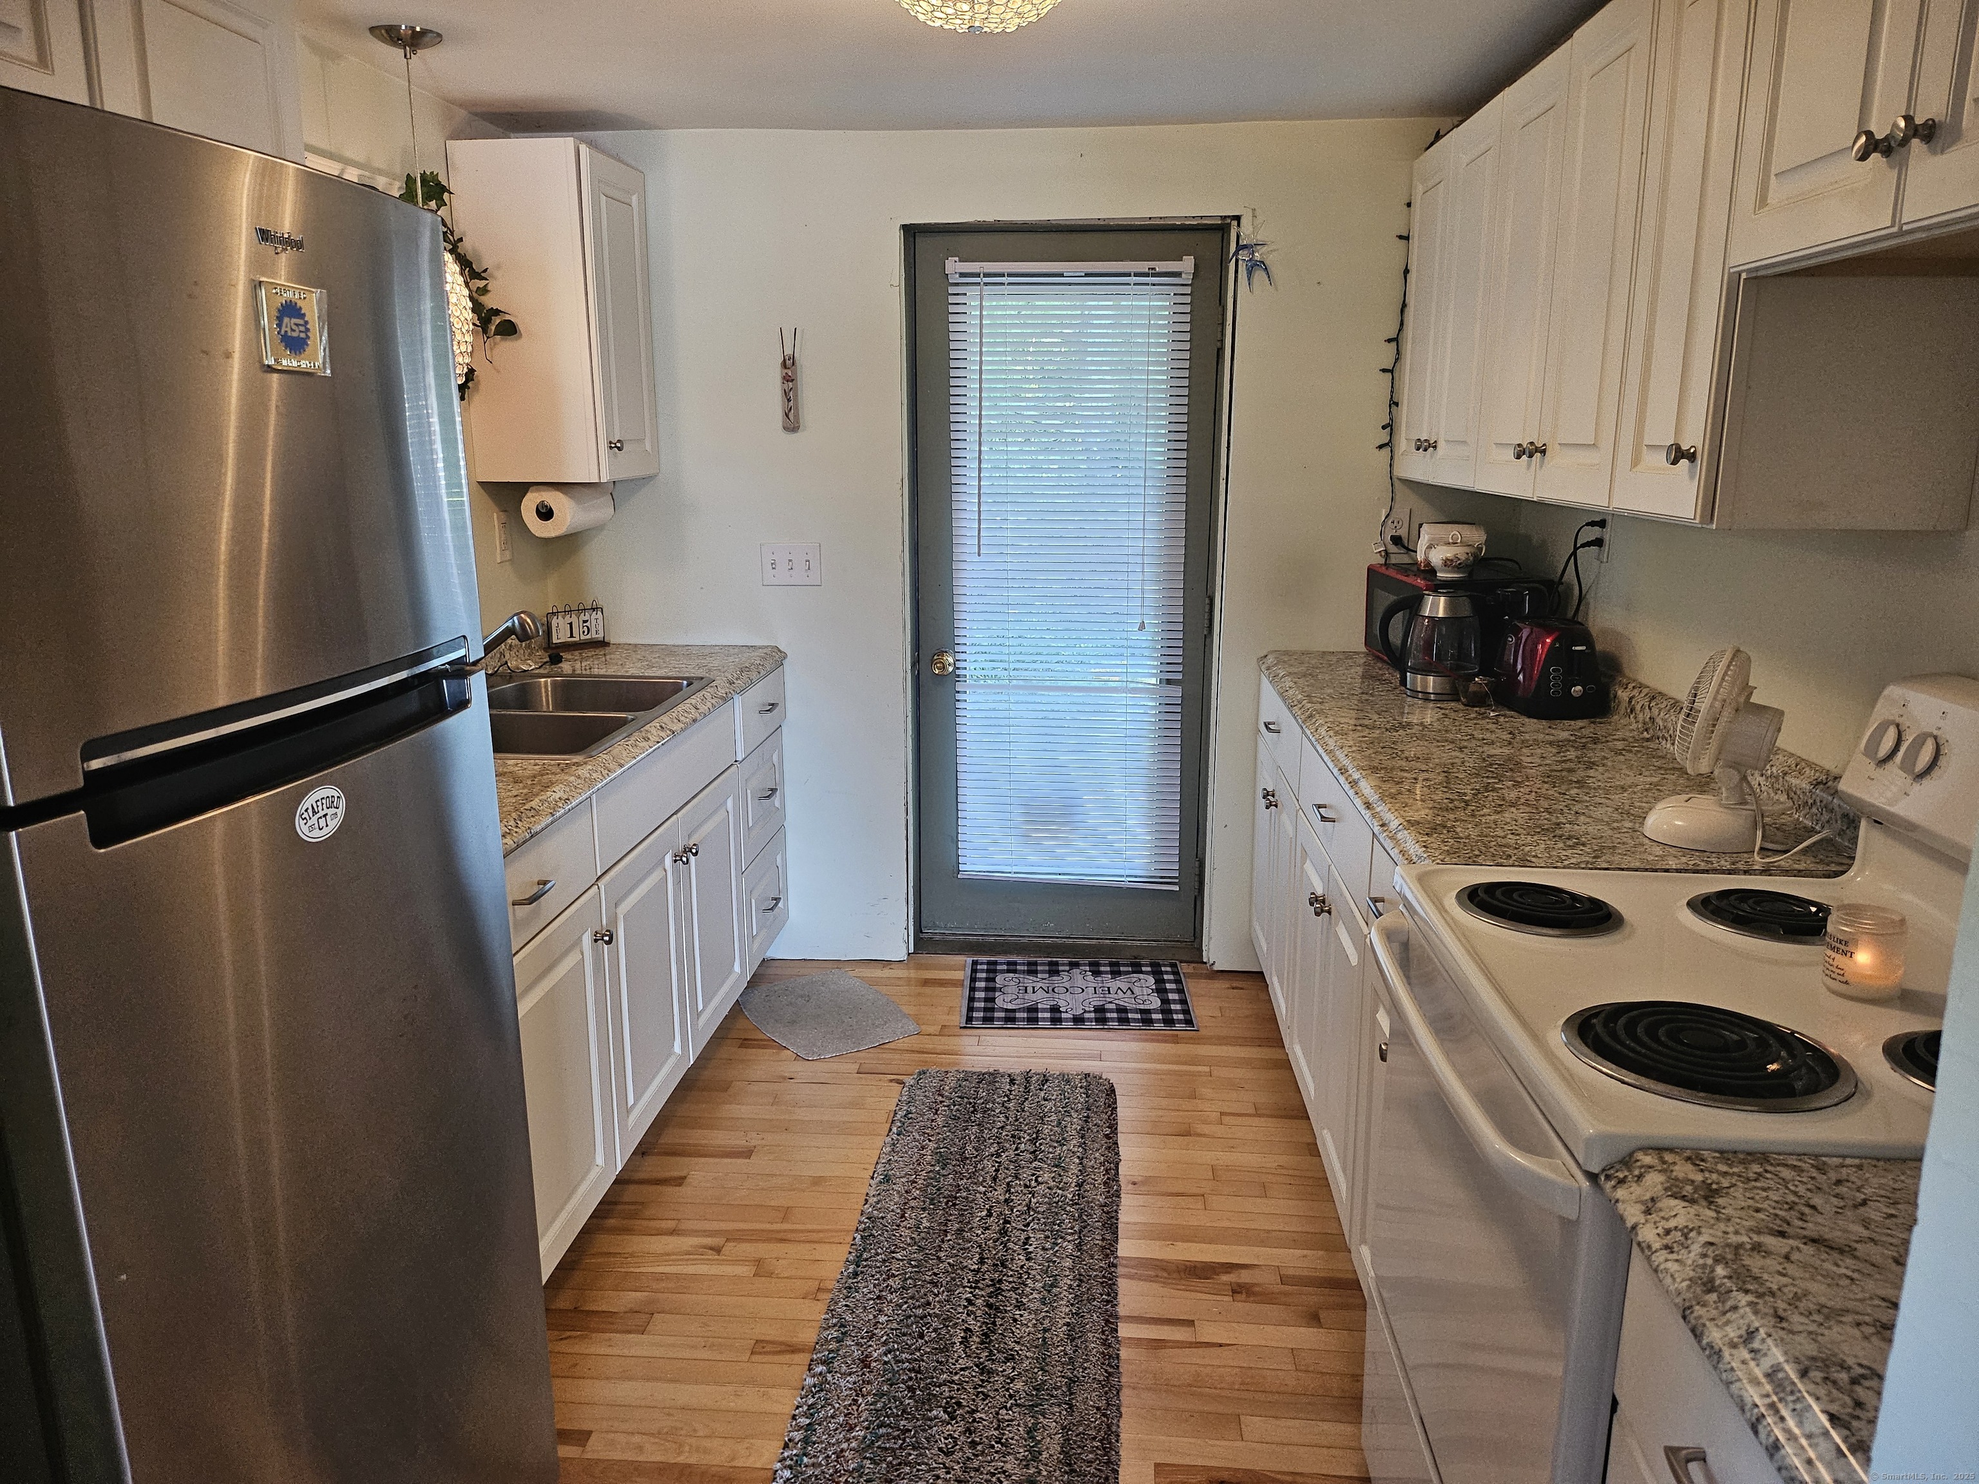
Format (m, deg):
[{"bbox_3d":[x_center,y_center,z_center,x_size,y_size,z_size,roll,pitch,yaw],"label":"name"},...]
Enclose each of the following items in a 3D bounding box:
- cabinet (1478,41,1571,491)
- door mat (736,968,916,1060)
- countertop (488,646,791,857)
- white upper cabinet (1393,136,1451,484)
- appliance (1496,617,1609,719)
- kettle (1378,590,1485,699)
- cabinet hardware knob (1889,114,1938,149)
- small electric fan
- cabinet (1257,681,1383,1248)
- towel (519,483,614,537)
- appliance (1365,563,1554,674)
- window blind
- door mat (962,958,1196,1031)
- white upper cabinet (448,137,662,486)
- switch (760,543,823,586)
[{"bbox_3d":[1.118,-0.834,2.496,0.313,0.760,0.410,1,12,5],"label":"cabinet"},{"bbox_3d":[-0.437,0.708,3.643,0.350,0.010,0.537,-8,15,-31],"label":"door mat"},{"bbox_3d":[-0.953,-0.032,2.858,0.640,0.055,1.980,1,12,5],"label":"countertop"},{"bbox_3d":[1.184,-1.016,3.269,0.313,0.765,0.405,1,12,5],"label":"white upper cabinet"},{"bbox_3d":[1.206,-0.165,2.913,0.167,0.188,0.270,2,13,8],"label":"appliance"},{"bbox_3d":[0.990,-0.221,3.058,0.230,0.236,0.165,3,13,14],"label":"kettle"},{"bbox_3d":[0.845,-0.559,1.256,0.032,0.032,0.032,1,13,5],"label":"cabinet hardware knob"},{"bbox_3d":[1.023,0.001,1.931,0.185,0.273,0.185,5,13,22],"label":"small electric fan"},{"bbox_3d":[0.969,0.422,2.860,0.620,0.872,1.850,1,12,5],"label":"cabinet"},{"bbox_3d":[-1.058,-0.578,3.439,0.118,0.118,0.280,1,13,5],"label":"towel"},{"bbox_3d":[1.157,-0.297,3.392,0.310,0.236,0.460,0,13,-1],"label":"appliance"},{"bbox_3d":[0.216,-0.426,3.763,0.640,1.715,0.045,1,12,5],"label":"window blind"},{"bbox_3d":[0.229,0.680,3.725,0.614,0.010,0.470,1,12,5],"label":"door mat"},{"bbox_3d":[-1.058,-1.041,3.419,0.315,0.762,0.475,1,12,5],"label":"white upper cabinet"},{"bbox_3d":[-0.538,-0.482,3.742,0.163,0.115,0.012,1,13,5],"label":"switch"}]

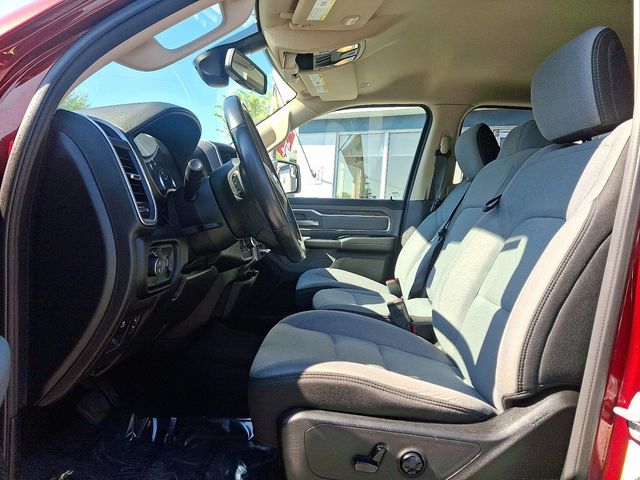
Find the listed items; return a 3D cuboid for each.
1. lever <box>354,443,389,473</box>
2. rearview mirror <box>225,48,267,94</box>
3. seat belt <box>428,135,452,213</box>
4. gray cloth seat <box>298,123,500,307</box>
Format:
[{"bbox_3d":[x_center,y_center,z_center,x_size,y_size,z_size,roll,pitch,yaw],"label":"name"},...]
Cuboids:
[{"bbox_3d":[0.079,0.334,0.710,0.052,0.042,0.025,4,-1,0],"label":"lever"},{"bbox_3d":[-0.228,-0.517,1.445,0.042,0.068,0.245,8,0,19],"label":"rearview mirror"},{"bbox_3d":[0.566,-0.312,2.170,0.065,0.390,0.055,9,8,-1],"label":"seat belt"},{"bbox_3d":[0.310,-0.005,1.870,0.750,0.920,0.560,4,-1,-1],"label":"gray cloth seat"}]

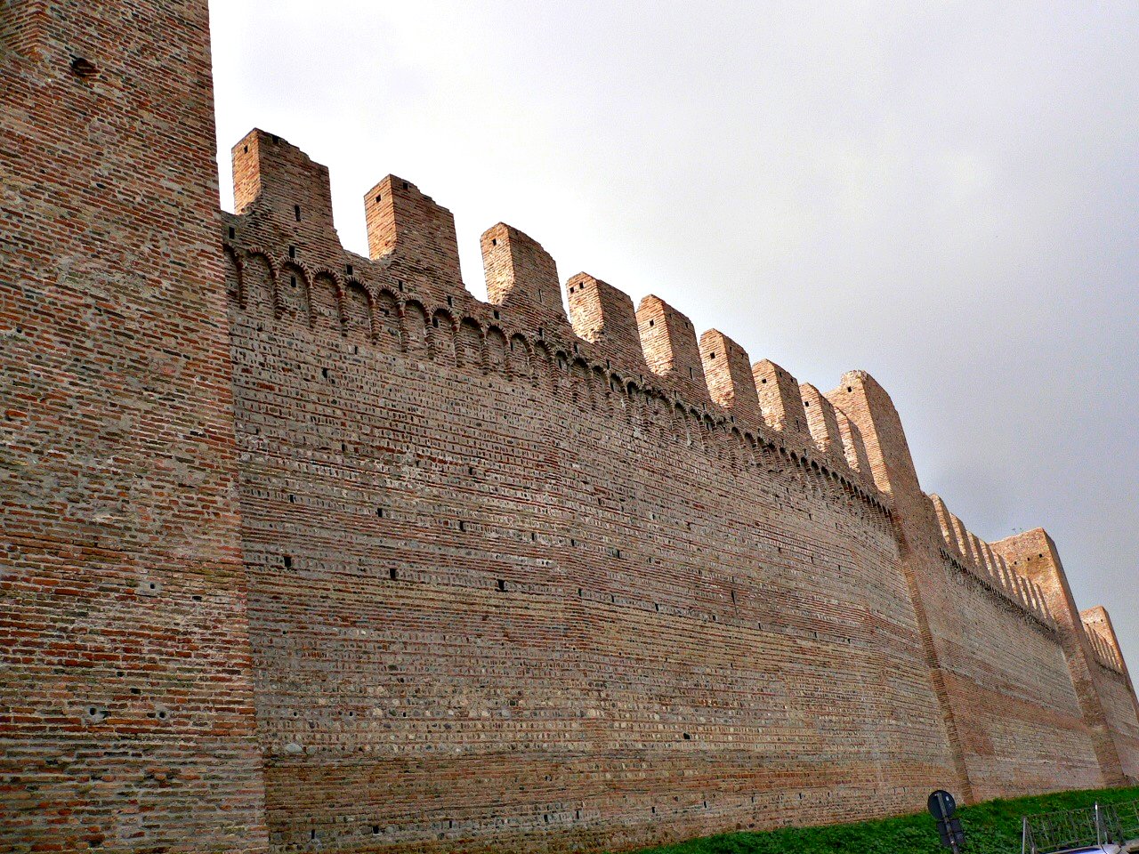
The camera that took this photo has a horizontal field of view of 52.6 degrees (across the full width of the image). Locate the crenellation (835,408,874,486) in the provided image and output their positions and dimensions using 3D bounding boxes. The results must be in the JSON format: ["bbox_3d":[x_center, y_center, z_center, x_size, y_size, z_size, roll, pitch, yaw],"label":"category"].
[{"bbox_3d":[11.174,0.959,46.224,1.026,2.790,1.548,-20,-25,27],"label":"crenellation"}]

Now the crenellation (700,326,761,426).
[{"bbox_3d":[5.263,-1.515,38.259,1.026,3.096,1.656,-23,-26,33],"label":"crenellation"}]

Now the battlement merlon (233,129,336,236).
[{"bbox_3d":[-6.308,-5.092,25.453,1.890,2.286,1.044,14,-31,-43],"label":"battlement merlon"}]

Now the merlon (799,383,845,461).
[{"bbox_3d":[9.447,0.046,43.615,1.026,2.880,1.836,-20,-25,27],"label":"merlon"}]

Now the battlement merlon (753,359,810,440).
[{"bbox_3d":[7.394,-0.797,40.895,1.026,2.880,1.710,-23,-26,33],"label":"battlement merlon"}]

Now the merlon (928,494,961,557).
[{"bbox_3d":[19.034,5.064,59.354,1.026,2.736,2.070,-19,-24,25],"label":"merlon"}]

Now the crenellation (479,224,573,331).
[{"bbox_3d":[-1.245,-3.873,30.372,1.782,2.754,1.026,14,-31,-43],"label":"crenellation"}]

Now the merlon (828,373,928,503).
[{"bbox_3d":[13.290,1.163,50.875,2.250,5.670,5.346,-20,-25,27],"label":"merlon"}]

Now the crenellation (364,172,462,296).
[{"bbox_3d":[-3.769,-4.454,27.911,1.980,2.664,1.044,14,-31,-43],"label":"crenellation"}]

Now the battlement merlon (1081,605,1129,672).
[{"bbox_3d":[54.888,22.182,118.572,2.520,6.120,5.400,-19,-24,26],"label":"battlement merlon"}]

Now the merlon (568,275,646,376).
[{"bbox_3d":[1.008,-2.966,33.008,1.026,2.700,1.800,-23,-26,33],"label":"merlon"}]

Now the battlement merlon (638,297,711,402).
[{"bbox_3d":[3.064,-2.368,35.609,1.026,3.060,1.764,-23,-26,33],"label":"battlement merlon"}]

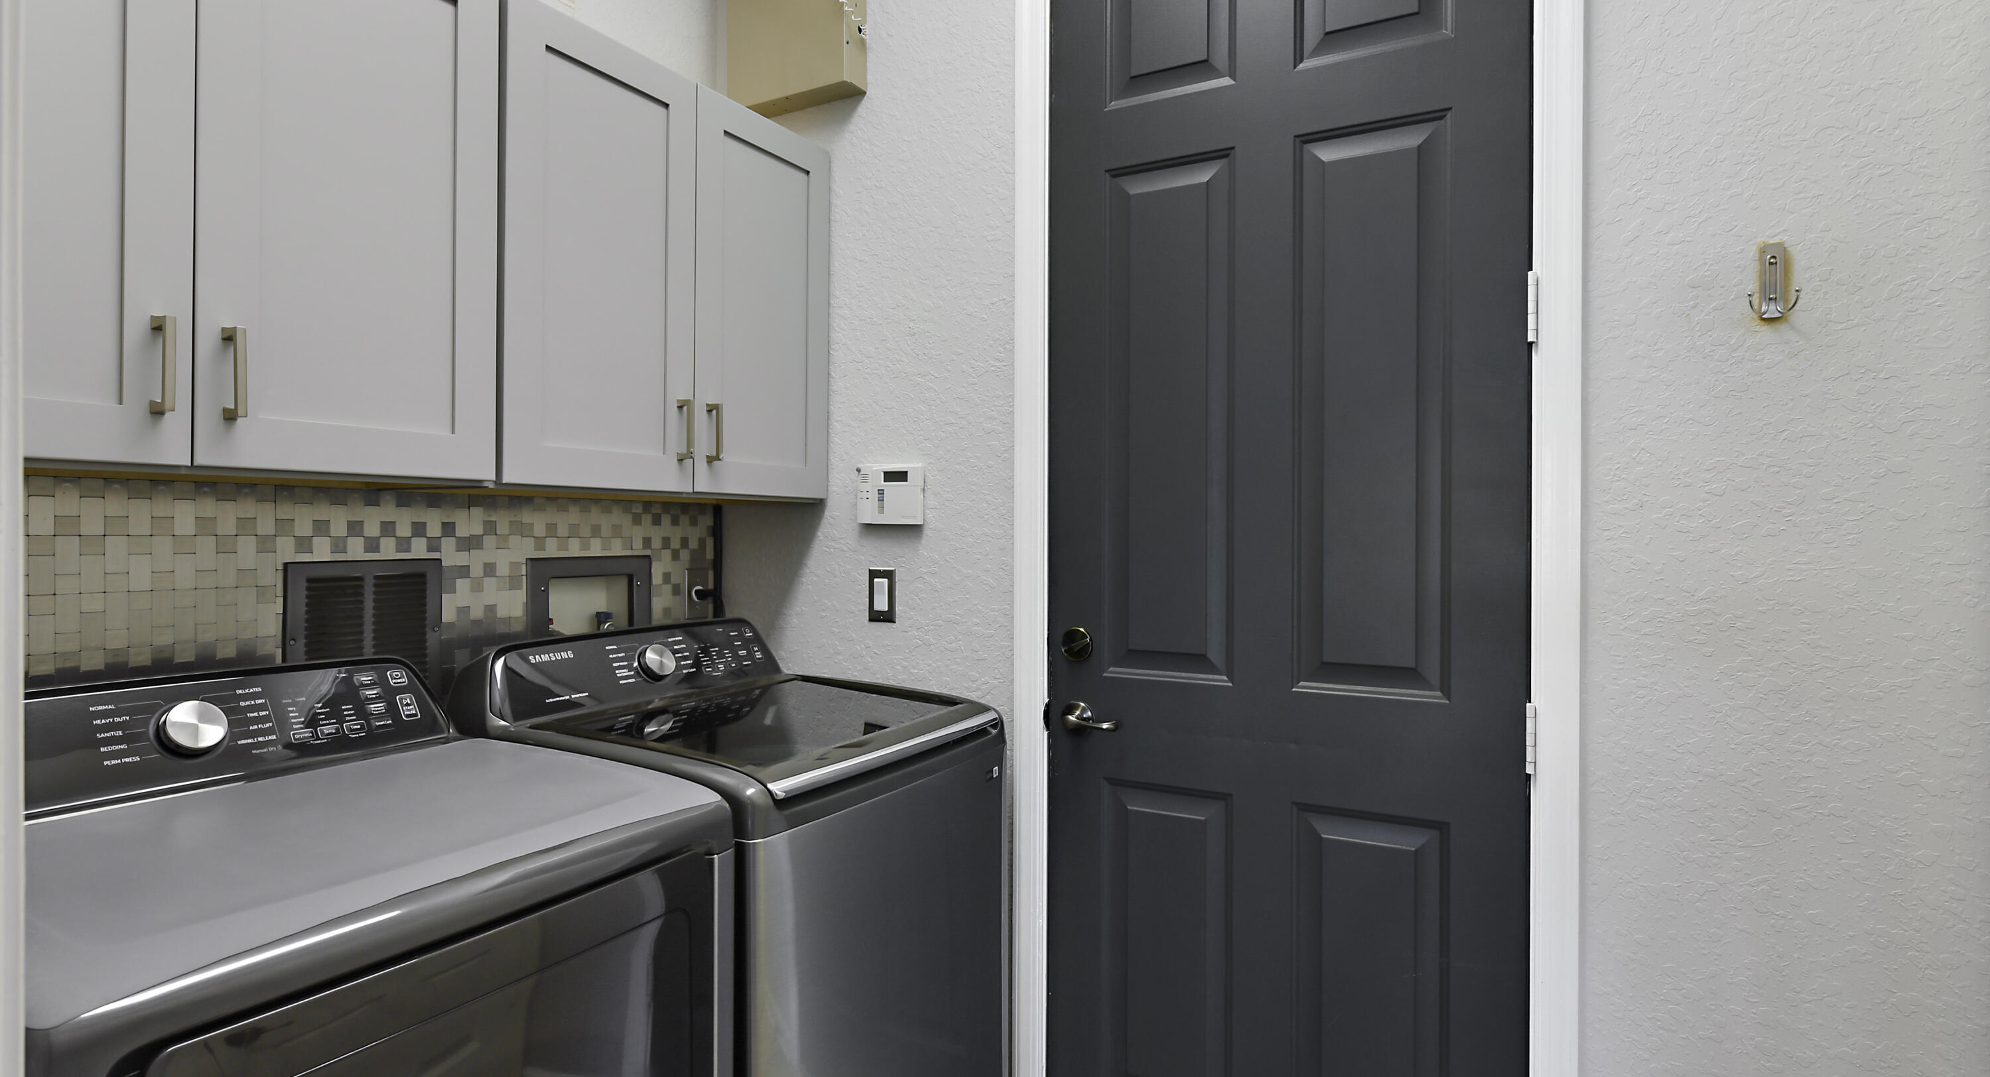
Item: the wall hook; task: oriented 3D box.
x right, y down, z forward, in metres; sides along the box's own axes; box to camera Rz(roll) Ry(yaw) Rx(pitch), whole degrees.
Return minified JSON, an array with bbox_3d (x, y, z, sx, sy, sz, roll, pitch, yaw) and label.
[{"bbox_3d":[1.077,-0.356,1.377,0.056,0.101,0.027,0,0,28],"label":"wall hook"}]

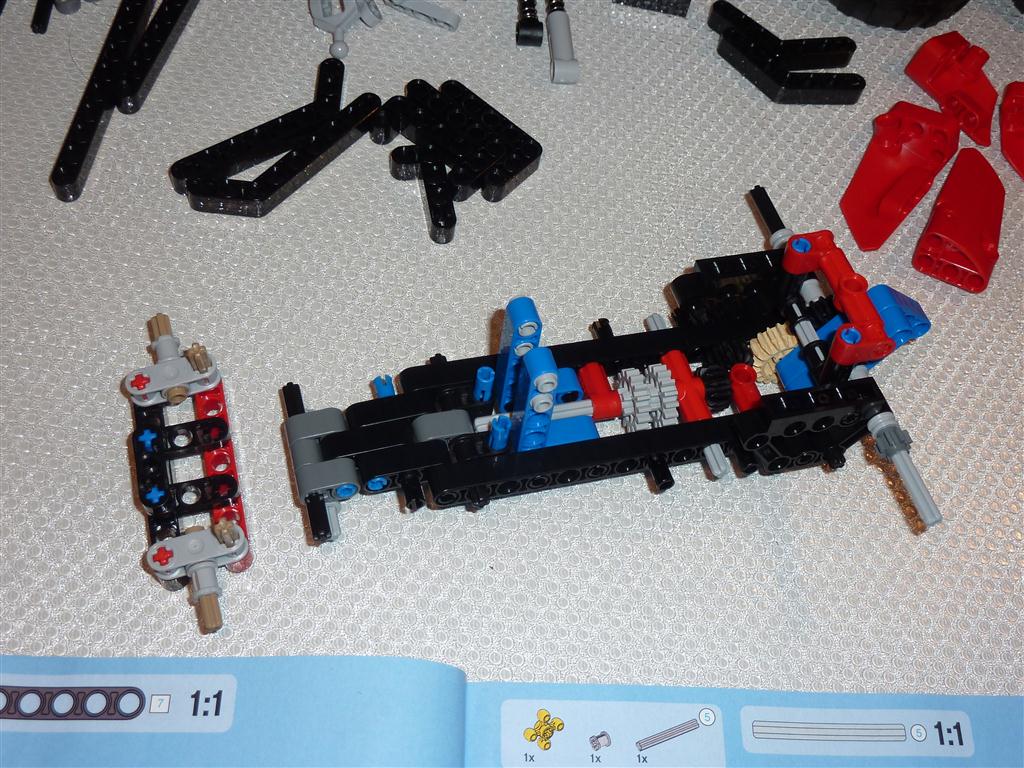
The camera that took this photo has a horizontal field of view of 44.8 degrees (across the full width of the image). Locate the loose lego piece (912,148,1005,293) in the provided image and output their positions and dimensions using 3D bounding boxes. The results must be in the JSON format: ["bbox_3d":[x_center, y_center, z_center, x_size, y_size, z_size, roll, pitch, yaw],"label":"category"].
[{"bbox_3d":[0.146,-0.056,0.388,0.025,0.016,0.056,26,62,6],"label":"loose lego piece"}]

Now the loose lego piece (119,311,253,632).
[{"bbox_3d":[-0.081,0.021,0.311,0.025,0.026,0.087,-9,64,-12],"label":"loose lego piece"}]

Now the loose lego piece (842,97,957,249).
[{"bbox_3d":[0.122,-0.066,0.390,0.026,0.016,0.057,25,62,6],"label":"loose lego piece"}]

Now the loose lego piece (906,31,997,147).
[{"bbox_3d":[0.152,-0.100,0.412,0.024,0.015,0.040,-37,72,-23],"label":"loose lego piece"}]

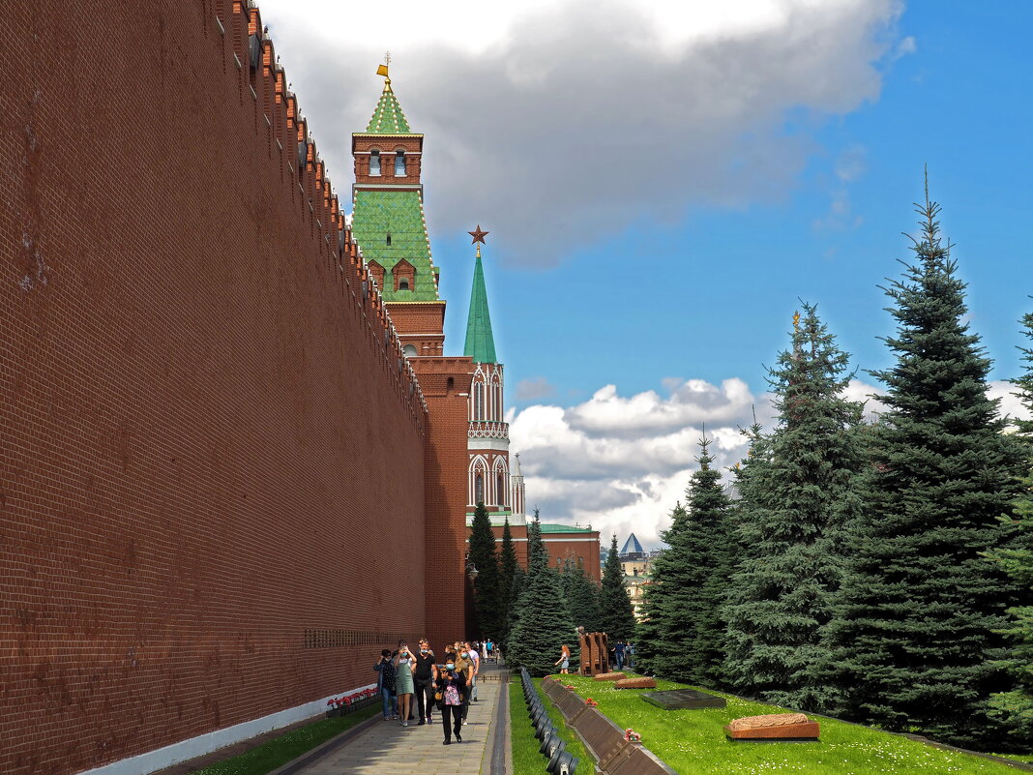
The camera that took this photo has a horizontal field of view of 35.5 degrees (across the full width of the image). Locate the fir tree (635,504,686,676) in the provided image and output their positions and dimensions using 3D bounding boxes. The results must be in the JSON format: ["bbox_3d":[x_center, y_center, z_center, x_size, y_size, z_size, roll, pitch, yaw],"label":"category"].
[{"bbox_3d":[7.215,9.261,74.433,3.500,7.988,3.500,0,-9,0],"label":"fir tree"}]

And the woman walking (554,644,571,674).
[{"bbox_3d":[2.077,12.328,72.154,0.650,1.580,0.450,-1,-9,8],"label":"woman walking"}]

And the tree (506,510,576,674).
[{"bbox_3d":[1.162,10.432,82.374,3.800,8.409,3.800,0,-9,0],"label":"tree"}]

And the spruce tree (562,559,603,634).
[{"bbox_3d":[4.428,15.419,110.932,3.400,7.370,3.400,0,-9,0],"label":"spruce tree"}]

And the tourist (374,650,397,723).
[{"bbox_3d":[-2.881,6.538,35.428,0.520,1.600,0.420,0,-9,-5],"label":"tourist"}]

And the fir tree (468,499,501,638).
[{"bbox_3d":[-2.329,14.878,123.194,3.000,12.320,3.000,0,-9,0],"label":"fir tree"}]

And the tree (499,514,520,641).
[{"bbox_3d":[-0.781,17.319,138.949,2.900,12.283,2.900,0,-9,0],"label":"tree"}]

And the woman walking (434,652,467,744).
[{"bbox_3d":[-1.162,5.469,28.426,0.560,1.551,0.520,-1,-9,5],"label":"woman walking"}]

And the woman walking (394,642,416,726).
[{"bbox_3d":[-2.299,6.133,33.161,0.500,1.700,0.420,0,-9,-5],"label":"woman walking"}]

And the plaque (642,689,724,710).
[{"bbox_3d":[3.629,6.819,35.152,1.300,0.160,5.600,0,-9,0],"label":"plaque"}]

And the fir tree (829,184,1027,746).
[{"bbox_3d":[7.048,1.075,27.220,3.900,9.513,3.900,0,-9,0],"label":"fir tree"}]

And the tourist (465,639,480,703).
[{"bbox_3d":[-1.295,8.380,47.601,0.500,1.722,0.450,-6,-11,36],"label":"tourist"}]

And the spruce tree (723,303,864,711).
[{"bbox_3d":[7.044,2.734,38.089,4.200,9.593,4.200,0,-9,0],"label":"spruce tree"}]

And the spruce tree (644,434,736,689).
[{"bbox_3d":[7.187,6.560,62.203,3.600,9.534,3.600,0,-9,0],"label":"spruce tree"}]

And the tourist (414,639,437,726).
[{"bbox_3d":[-1.962,6.352,34.756,0.550,1.759,0.420,0,-9,0],"label":"tourist"}]

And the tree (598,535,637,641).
[{"bbox_3d":[7.334,15.623,118.728,3.200,9.420,3.200,0,-9,0],"label":"tree"}]

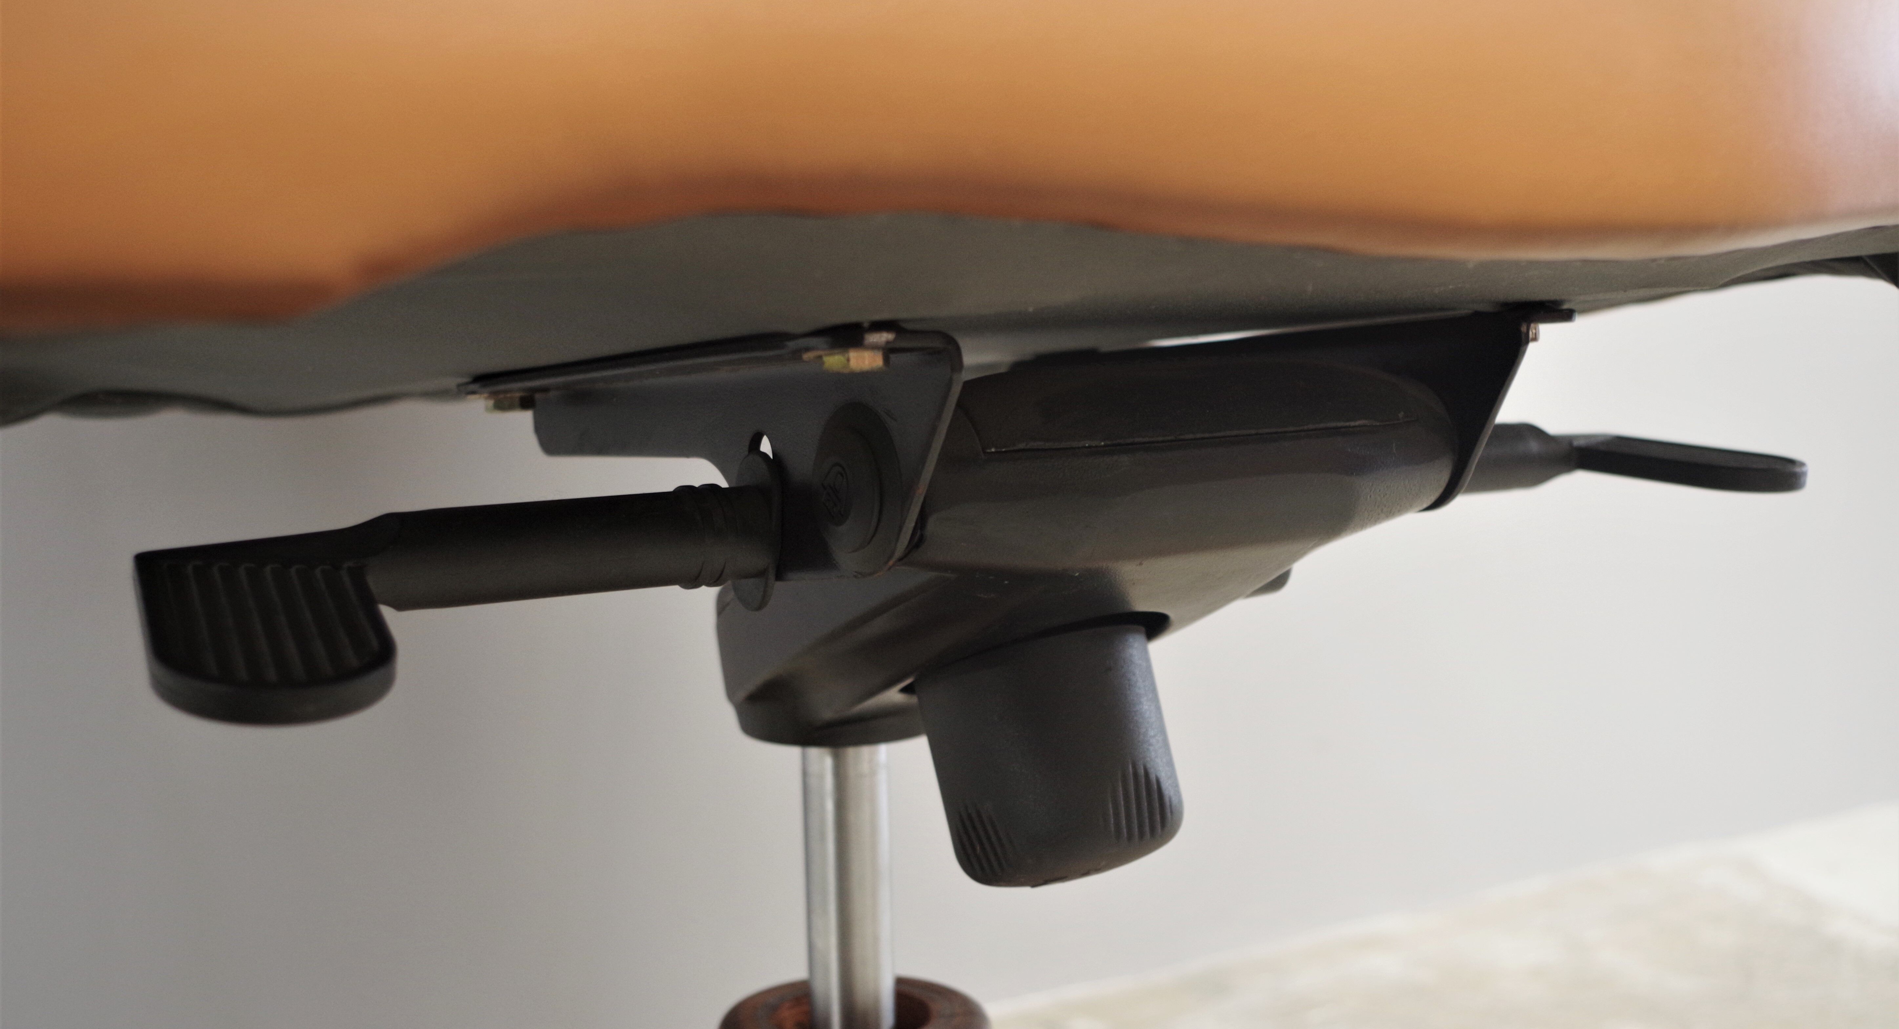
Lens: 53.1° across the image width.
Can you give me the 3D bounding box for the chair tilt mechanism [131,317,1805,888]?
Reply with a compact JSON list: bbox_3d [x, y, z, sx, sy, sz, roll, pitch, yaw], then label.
[{"bbox_3d":[0.011,0.024,0.569,0.496,0.164,0.250,-6,7,-35],"label":"chair tilt mechanism"}]

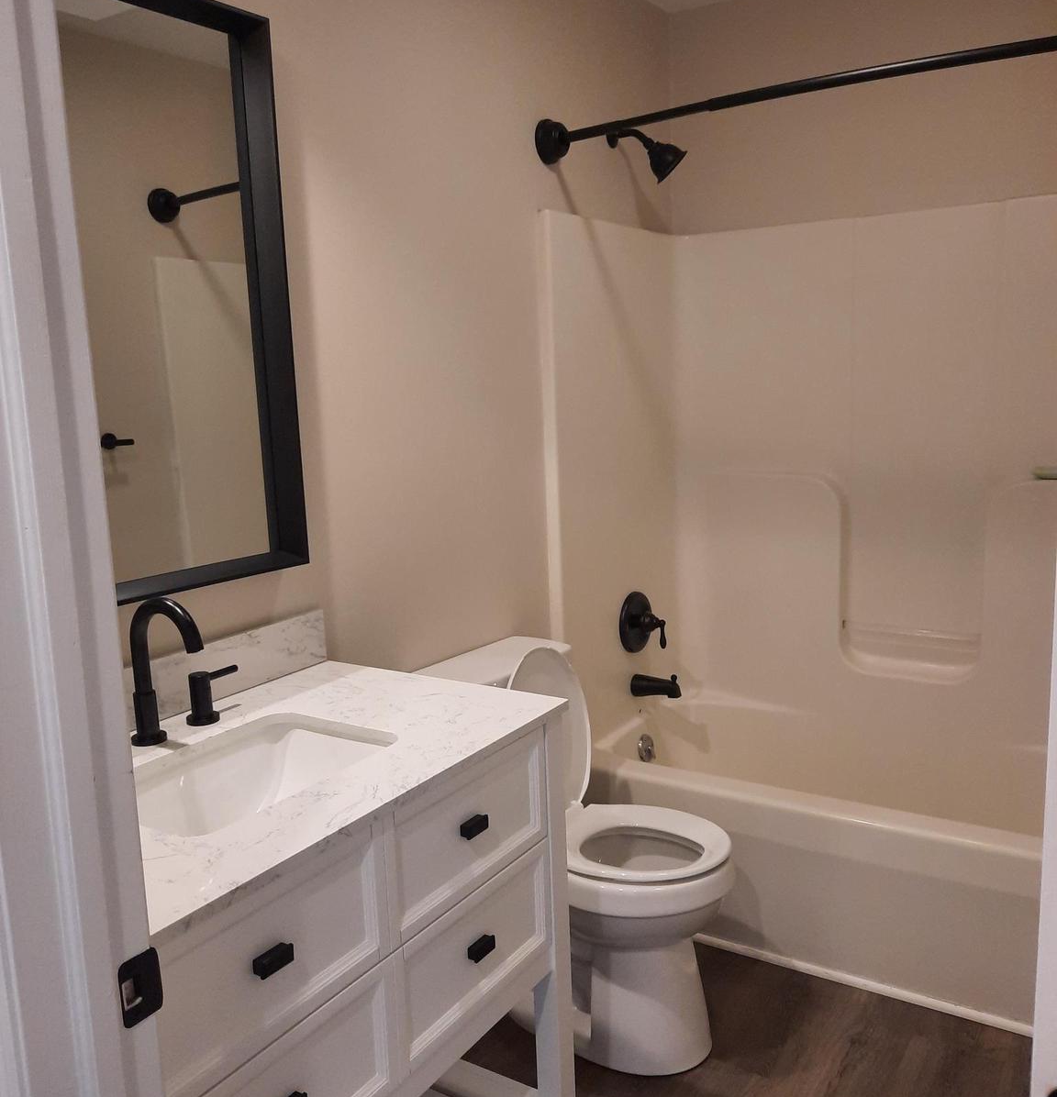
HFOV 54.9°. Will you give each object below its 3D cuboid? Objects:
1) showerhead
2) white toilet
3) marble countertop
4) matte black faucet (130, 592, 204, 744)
[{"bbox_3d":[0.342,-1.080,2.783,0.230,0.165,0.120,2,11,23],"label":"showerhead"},{"bbox_3d":[0.136,0.649,2.246,0.660,0.800,0.430,4,12,33],"label":"white toilet"},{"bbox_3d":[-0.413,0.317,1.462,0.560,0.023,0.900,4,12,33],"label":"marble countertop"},{"bbox_3d":[-0.538,0.184,1.518,0.172,0.228,0.054,4,12,33],"label":"matte black faucet"}]

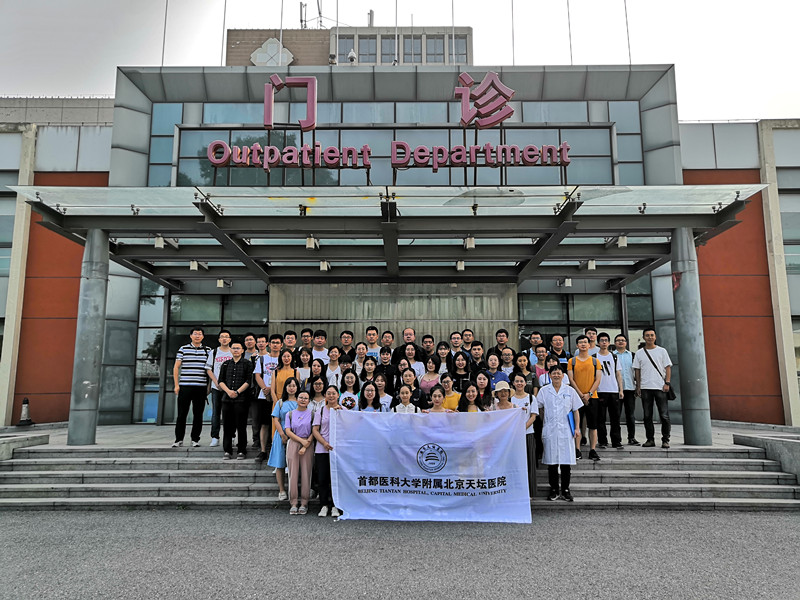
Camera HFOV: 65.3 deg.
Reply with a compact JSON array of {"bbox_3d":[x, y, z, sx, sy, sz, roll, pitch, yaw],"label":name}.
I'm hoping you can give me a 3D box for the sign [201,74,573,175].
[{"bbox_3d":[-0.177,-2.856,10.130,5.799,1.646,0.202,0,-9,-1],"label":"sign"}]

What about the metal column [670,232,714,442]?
[{"bbox_3d":[4.817,0.589,10.359,0.404,3.515,0.404,0,-9,-1],"label":"metal column"}]

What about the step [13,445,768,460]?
[{"bbox_3d":[-0.118,2.342,9.626,11.389,0.151,0.404,0,-9,-1],"label":"step"}]

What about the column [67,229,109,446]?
[{"bbox_3d":[-5.091,0.602,10.257,0.404,3.515,0.404,0,-9,-1],"label":"column"}]

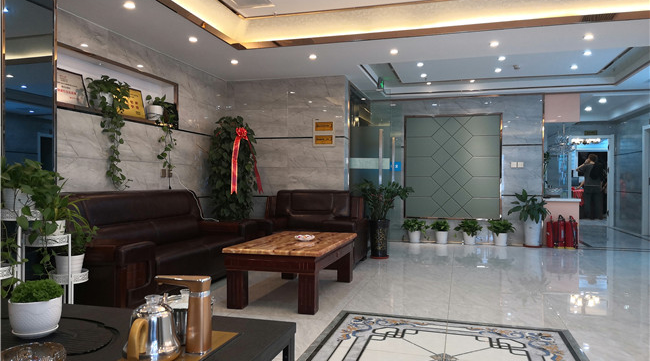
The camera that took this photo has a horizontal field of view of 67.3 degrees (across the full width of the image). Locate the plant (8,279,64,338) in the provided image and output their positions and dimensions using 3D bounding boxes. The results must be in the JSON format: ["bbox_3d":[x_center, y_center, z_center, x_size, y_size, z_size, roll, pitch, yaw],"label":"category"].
[{"bbox_3d":[-0.824,0.354,1.390,0.140,0.148,0.140,0,0,15],"label":"plant"}]

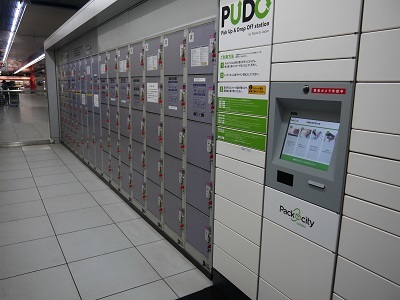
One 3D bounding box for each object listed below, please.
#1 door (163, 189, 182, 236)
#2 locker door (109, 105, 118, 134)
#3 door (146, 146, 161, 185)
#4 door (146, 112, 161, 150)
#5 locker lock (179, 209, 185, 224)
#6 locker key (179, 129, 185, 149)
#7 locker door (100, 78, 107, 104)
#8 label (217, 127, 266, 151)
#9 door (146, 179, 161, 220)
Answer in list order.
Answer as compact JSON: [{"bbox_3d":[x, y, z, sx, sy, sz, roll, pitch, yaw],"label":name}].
[{"bbox_3d":[-0.240,0.564,2.936,0.030,0.329,0.355,-6,13,-31],"label":"door"},{"bbox_3d":[-1.143,-0.415,4.303,0.030,0.346,0.362,-5,13,-31],"label":"locker door"},{"bbox_3d":[-0.462,0.158,3.304,0.030,0.343,0.369,-6,13,-31],"label":"door"},{"bbox_3d":[-0.453,-0.191,3.200,0.030,0.344,0.351,-6,13,-31],"label":"door"},{"bbox_3d":[-0.161,0.589,2.820,0.040,0.175,0.060,-6,13,-31],"label":"locker lock"},{"bbox_3d":[-0.151,-0.097,2.636,0.045,0.170,0.070,-6,13,-31],"label":"locker key"},{"bbox_3d":[-1.332,-0.827,4.523,0.030,0.339,0.352,-5,13,-31],"label":"locker door"},{"bbox_3d":[0.248,-0.079,2.041,0.010,0.090,0.487,-6,13,-31],"label":"label"},{"bbox_3d":[-0.468,0.494,3.333,0.030,0.340,0.351,-6,13,-31],"label":"door"}]

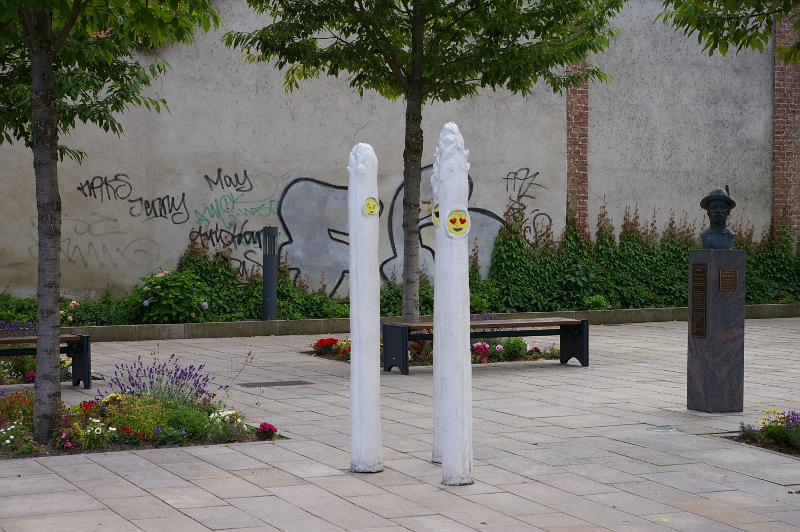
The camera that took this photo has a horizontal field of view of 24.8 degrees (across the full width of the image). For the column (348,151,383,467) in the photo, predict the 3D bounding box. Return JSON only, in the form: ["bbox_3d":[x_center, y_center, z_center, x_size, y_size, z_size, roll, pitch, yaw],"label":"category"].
[{"bbox_3d":[-0.198,0.236,10.390,0.190,1.875,0.190,0,2,0],"label":"column"}]

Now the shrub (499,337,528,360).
[{"bbox_3d":[1.139,0.823,18.279,0.310,0.270,0.290,0,2,0],"label":"shrub"}]

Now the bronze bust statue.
[{"bbox_3d":[2.328,-0.347,13.293,0.265,0.468,0.270,1,3,18],"label":"bronze bust statue"}]

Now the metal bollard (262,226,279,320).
[{"bbox_3d":[-1.559,0.096,21.950,0.172,1.130,0.172,-1,3,-23],"label":"metal bollard"}]

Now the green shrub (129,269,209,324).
[{"bbox_3d":[-2.746,0.374,21.600,0.950,0.690,0.800,-1,3,-23],"label":"green shrub"}]

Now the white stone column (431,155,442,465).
[{"bbox_3d":[0.271,0.238,10.729,0.185,1.846,0.185,1,3,23],"label":"white stone column"}]

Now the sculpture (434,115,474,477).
[{"bbox_3d":[0.307,0.207,9.980,0.205,1.982,0.205,0,2,-15],"label":"sculpture"}]

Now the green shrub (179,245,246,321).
[{"bbox_3d":[-2.276,0.212,22.100,0.880,0.940,0.650,-1,3,-23],"label":"green shrub"}]

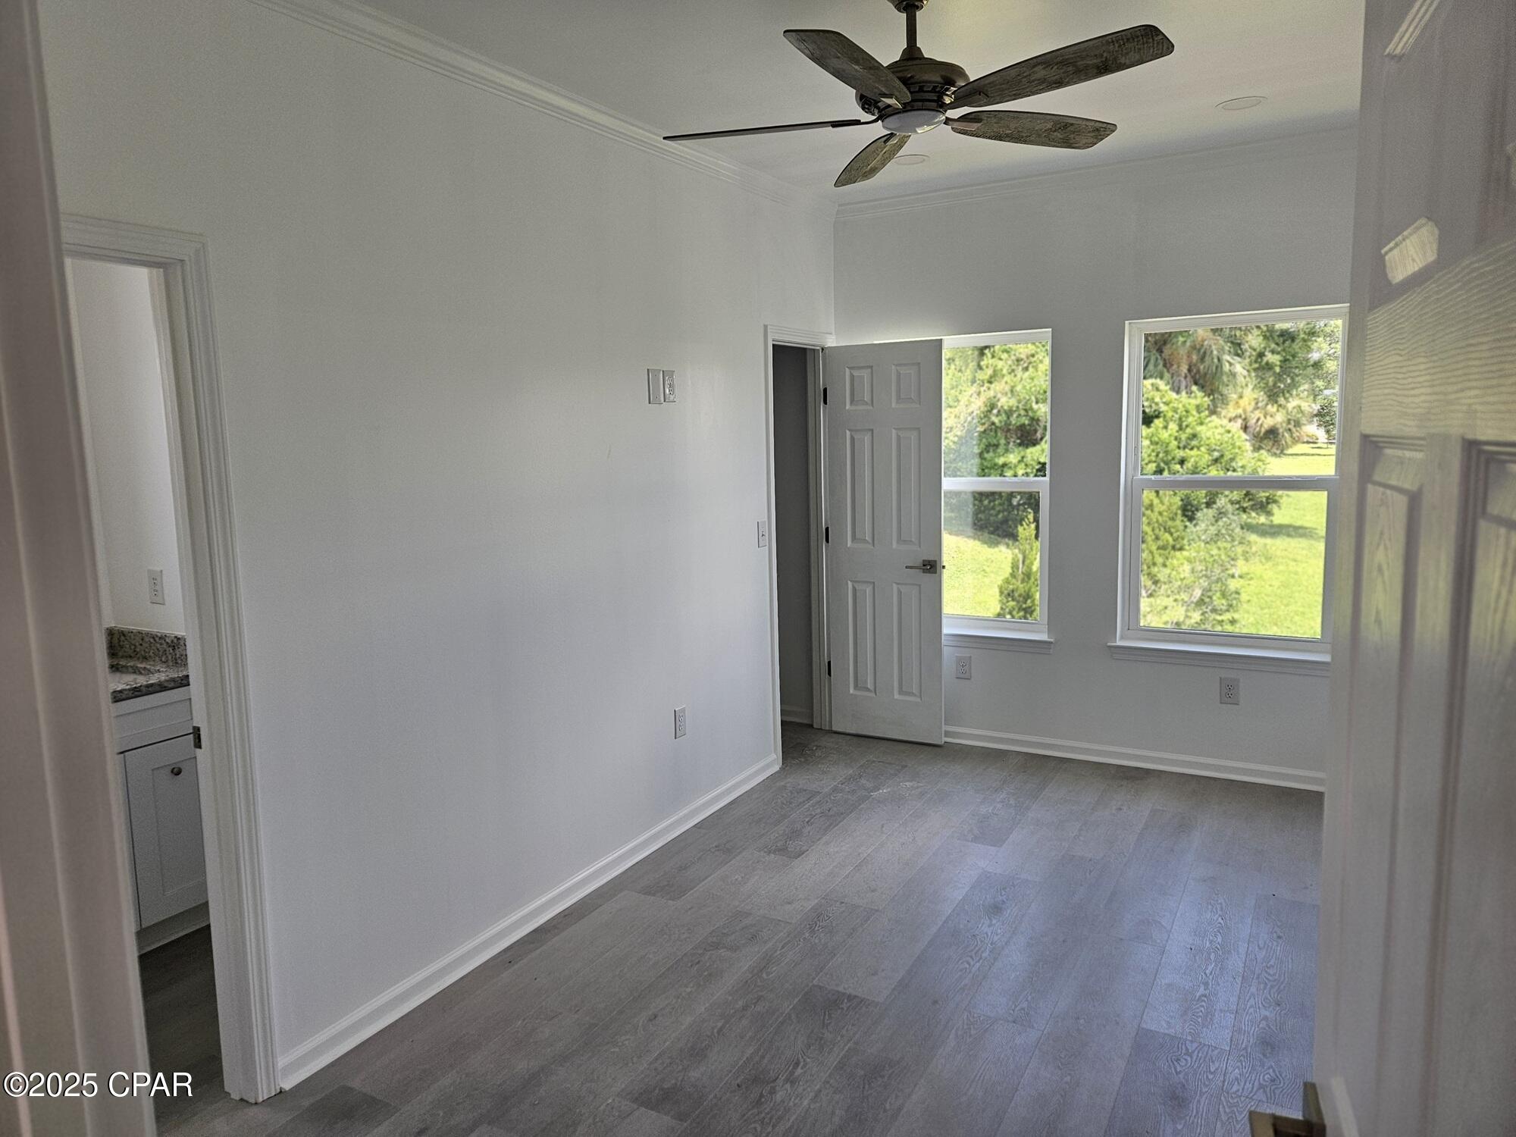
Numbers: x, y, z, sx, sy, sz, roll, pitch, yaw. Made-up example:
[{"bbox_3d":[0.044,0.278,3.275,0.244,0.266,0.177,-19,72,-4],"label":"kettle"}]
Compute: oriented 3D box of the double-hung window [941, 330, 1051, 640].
[{"bbox_3d":[1.042,-0.420,5.088,0.880,1.490,0.100,3,9,29],"label":"double-hung window"}]

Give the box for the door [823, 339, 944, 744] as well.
[{"bbox_3d":[0.665,-0.114,5.196,0.610,2.030,0.036,2,9,26],"label":"door"}]

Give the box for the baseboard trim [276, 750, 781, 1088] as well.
[{"bbox_3d":[-0.562,1.121,3.749,0.017,0.088,2.670,3,9,29],"label":"baseboard trim"}]

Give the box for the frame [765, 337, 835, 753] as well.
[{"bbox_3d":[0.193,-0.117,5.097,0.130,2.120,0.740,3,9,29],"label":"frame"}]

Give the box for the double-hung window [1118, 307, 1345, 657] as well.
[{"bbox_3d":[2.093,-0.367,4.497,0.880,1.490,0.100,3,9,29],"label":"double-hung window"}]

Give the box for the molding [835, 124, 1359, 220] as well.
[{"bbox_3d":[1.459,-1.760,4.549,2.500,0.080,0.066,3,9,29],"label":"molding"}]

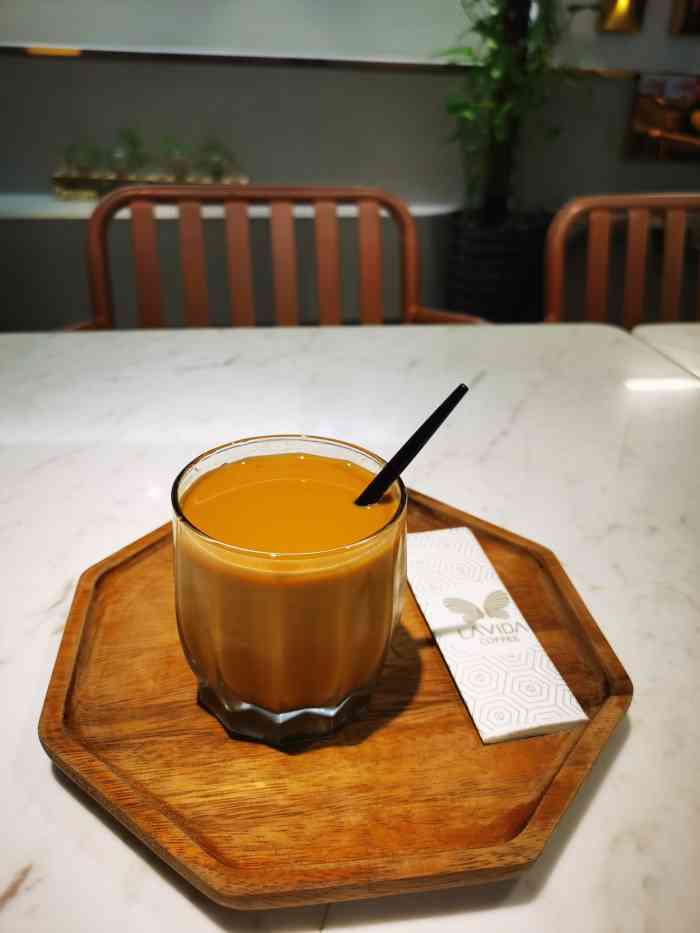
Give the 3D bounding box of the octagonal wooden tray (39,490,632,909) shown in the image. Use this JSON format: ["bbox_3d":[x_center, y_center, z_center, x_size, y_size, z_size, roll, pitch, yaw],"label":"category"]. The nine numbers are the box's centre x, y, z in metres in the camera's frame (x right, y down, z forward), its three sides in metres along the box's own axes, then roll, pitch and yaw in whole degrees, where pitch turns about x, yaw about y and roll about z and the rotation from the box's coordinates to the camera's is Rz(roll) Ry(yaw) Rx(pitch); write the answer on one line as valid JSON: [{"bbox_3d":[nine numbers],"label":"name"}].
[{"bbox_3d":[-0.006,0.076,0.314,0.225,0.019,0.225,-2,29,-8],"label":"octagonal wooden tray"}]

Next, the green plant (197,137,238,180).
[{"bbox_3d":[-0.306,-0.711,1.680,0.100,0.100,0.100,2,29,0],"label":"green plant"}]

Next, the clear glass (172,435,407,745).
[{"bbox_3d":[-0.022,0.046,0.274,0.081,0.089,0.081,2,29,0],"label":"clear glass"}]

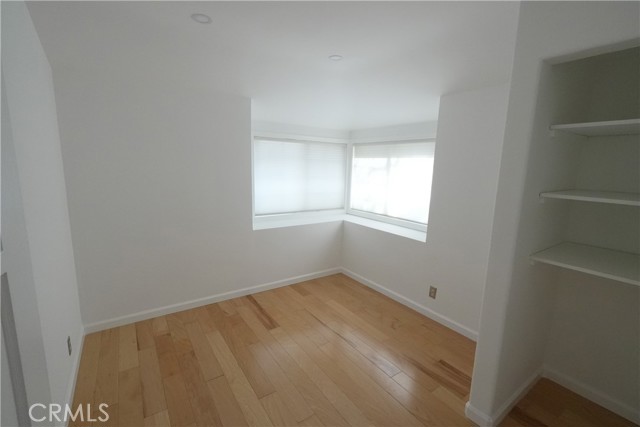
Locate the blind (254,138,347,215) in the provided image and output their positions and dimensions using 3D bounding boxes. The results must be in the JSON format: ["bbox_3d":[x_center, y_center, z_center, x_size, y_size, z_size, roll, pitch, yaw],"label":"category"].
[{"bbox_3d":[-0.229,-0.528,4.130,1.550,1.037,0.040,-5,11,-34],"label":"blind"}]

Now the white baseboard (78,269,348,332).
[{"bbox_3d":[-0.906,0.946,3.372,2.922,0.090,0.015,-5,11,-34],"label":"white baseboard"}]

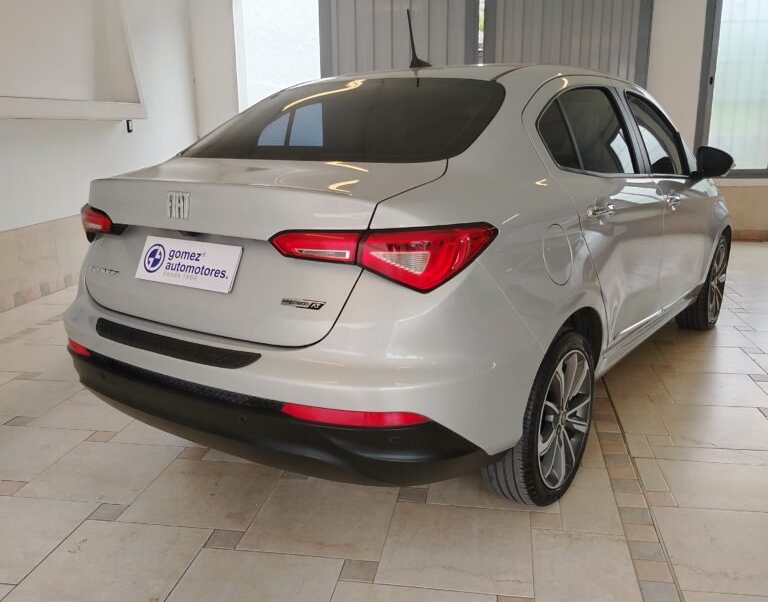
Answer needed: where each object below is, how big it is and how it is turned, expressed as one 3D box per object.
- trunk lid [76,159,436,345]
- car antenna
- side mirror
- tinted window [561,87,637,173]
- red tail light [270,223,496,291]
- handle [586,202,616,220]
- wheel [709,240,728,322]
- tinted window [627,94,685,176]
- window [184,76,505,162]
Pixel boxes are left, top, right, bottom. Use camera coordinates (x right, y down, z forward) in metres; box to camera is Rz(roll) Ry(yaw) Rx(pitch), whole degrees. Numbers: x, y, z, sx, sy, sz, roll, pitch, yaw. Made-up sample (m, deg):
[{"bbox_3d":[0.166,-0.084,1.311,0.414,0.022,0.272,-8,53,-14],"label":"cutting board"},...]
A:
[{"bbox_3d":[-0.431,-0.184,2.225,1.200,0.510,0.550,9,17,34],"label":"trunk lid"},{"bbox_3d":[0.145,-1.052,2.866,0.050,0.223,0.190,9,17,34],"label":"car antenna"},{"bbox_3d":[1.629,-0.687,3.516,0.220,0.165,0.150,9,17,34],"label":"side mirror"},{"bbox_3d":[0.795,-0.622,2.623,0.040,0.365,0.542,-15,2,39],"label":"tinted window"},{"bbox_3d":[0.007,-0.110,1.830,0.603,0.162,0.173,-1,14,-3],"label":"red tail light"},{"bbox_3d":[0.727,-0.304,2.357,0.050,0.048,0.225,10,18,38],"label":"handle"},{"bbox_3d":[1.989,-0.127,4.434,0.180,0.470,0.470,9,17,34],"label":"wheel"},{"bbox_3d":[1.274,-0.756,3.274,0.040,0.421,0.682,-17,2,38],"label":"tinted window"},{"bbox_3d":[-0.176,-0.638,2.493,1.220,0.091,0.596,9,43,34],"label":"window"}]

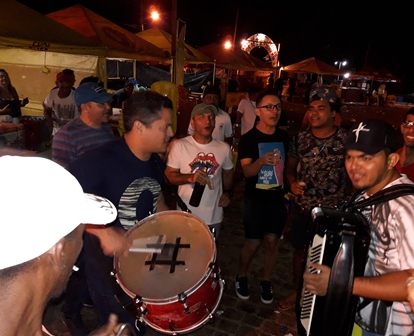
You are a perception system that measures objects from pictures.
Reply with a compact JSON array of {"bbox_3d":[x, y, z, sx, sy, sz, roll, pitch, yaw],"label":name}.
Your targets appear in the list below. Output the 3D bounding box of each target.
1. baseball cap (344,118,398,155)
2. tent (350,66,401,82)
[{"bbox_3d":[0.665,-0.135,1.460,0.260,0.145,0.185,-7,17,-34],"label":"baseball cap"},{"bbox_3d":[11.456,-6.419,25.000,3.200,1.150,3.200,7,14,18],"label":"tent"}]

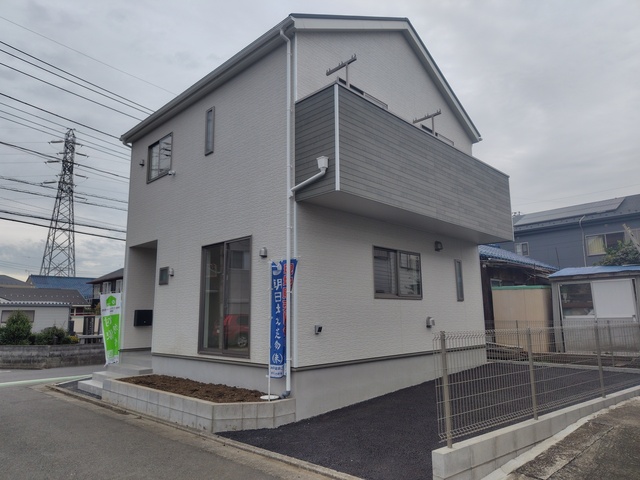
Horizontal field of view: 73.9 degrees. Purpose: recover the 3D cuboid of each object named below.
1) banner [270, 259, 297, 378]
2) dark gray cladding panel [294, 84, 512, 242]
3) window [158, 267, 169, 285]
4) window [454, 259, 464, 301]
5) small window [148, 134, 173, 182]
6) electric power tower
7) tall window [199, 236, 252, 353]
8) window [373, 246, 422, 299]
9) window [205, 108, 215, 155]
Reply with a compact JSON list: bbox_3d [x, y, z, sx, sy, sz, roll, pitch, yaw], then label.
[{"bbox_3d":[-0.541,1.200,6.412,0.600,1.780,0.100,-10,-14,44],"label":"banner"},{"bbox_3d":[2.239,-1.102,8.792,0.894,1.666,6.547,-10,-14,44],"label":"dark gray cladding panel"},{"bbox_3d":[-3.483,0.820,9.563,0.435,0.380,0.100,-10,-14,44],"label":"window"},{"bbox_3d":[3.335,0.974,10.196,0.100,0.983,0.317,-10,-14,44],"label":"window"},{"bbox_3d":[-3.919,-1.971,10.445,1.280,0.983,0.100,-10,-14,44],"label":"small window"},{"bbox_3d":[-42.856,-2.641,71.524,6.200,33.883,6.800,2,-10,-18],"label":"electric power tower"},{"bbox_3d":[-1.752,1.052,7.787,1.667,2.069,0.100,-10,-14,44],"label":"tall window"},{"bbox_3d":[1.565,0.685,8.435,0.100,0.981,1.637,-10,-14,44],"label":"window"},{"bbox_3d":[-2.265,-2.247,8.828,0.334,0.991,0.100,-10,-14,44],"label":"window"}]

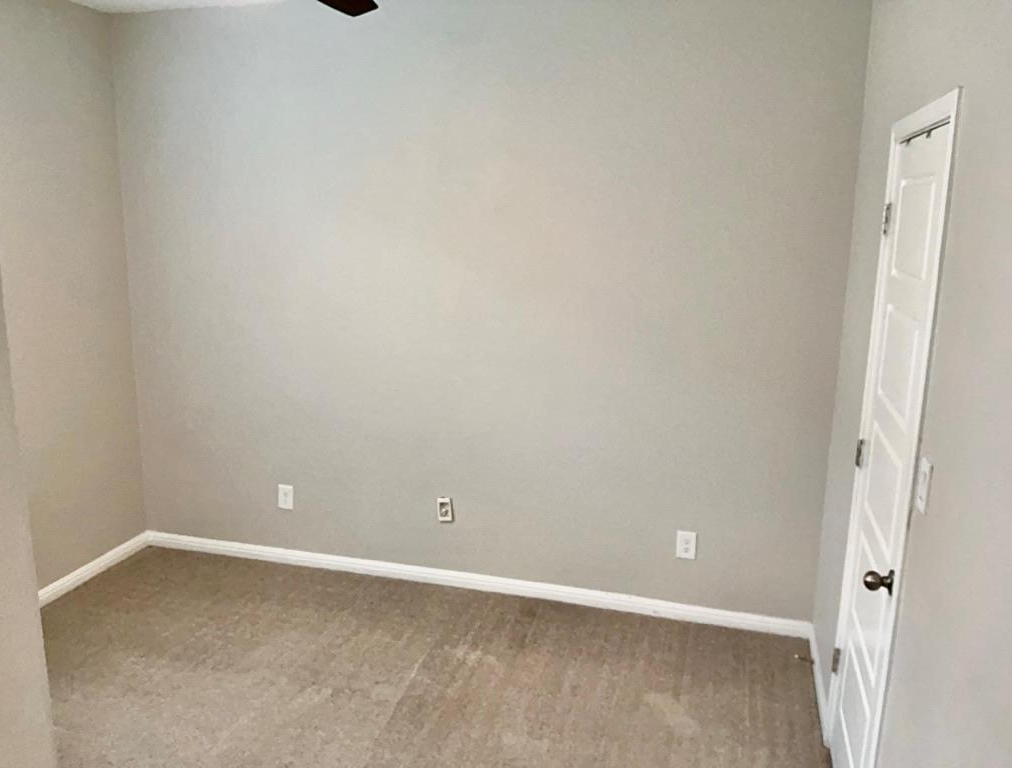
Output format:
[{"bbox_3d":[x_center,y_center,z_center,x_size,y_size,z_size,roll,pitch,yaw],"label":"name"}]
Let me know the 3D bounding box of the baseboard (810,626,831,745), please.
[{"bbox_3d":[1.215,1.131,3.101,0.015,0.080,0.729,4,13,15],"label":"baseboard"}]

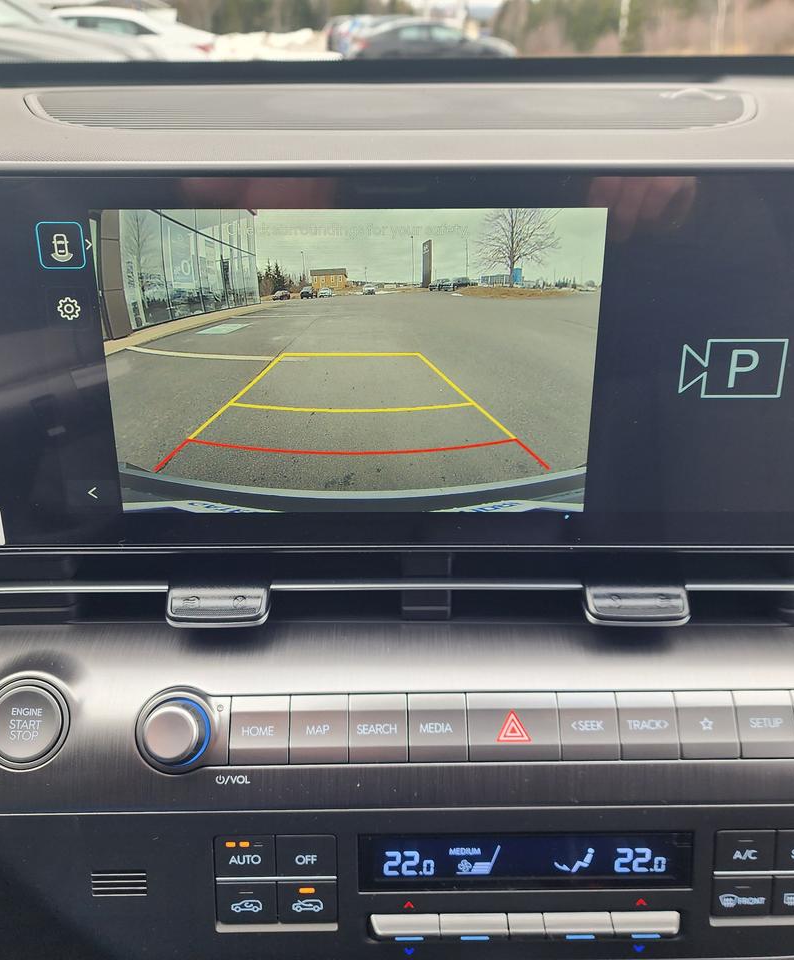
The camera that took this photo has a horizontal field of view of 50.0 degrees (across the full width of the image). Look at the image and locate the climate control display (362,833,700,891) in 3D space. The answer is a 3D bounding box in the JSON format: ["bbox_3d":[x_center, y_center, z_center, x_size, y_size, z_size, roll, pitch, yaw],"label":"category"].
[{"bbox_3d":[0.047,0.140,0.311,0.121,0.022,0.008,0,6,0],"label":"climate control display"}]

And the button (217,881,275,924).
[{"bbox_3d":[-0.055,0.154,0.310,0.021,0.016,0.010,0,6,0],"label":"button"}]

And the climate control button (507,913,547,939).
[{"bbox_3d":[0.047,0.162,0.309,0.014,0.010,0.011,0,6,0],"label":"climate control button"}]

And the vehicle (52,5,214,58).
[{"bbox_3d":[-5.500,-7.393,14.756,4.680,1.450,1.820,-9,29,-16],"label":"vehicle"}]

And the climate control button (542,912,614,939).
[{"bbox_3d":[0.071,0.173,0.331,0.028,0.011,0.009,1,8,0],"label":"climate control button"}]

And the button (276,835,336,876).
[{"bbox_3d":[-0.036,0.147,0.333,0.024,0.017,0.006,1,8,0],"label":"button"}]

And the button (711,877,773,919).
[{"bbox_3d":[0.136,0.164,0.335,0.024,0.017,0.006,1,8,0],"label":"button"}]

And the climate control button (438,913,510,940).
[{"bbox_3d":[0.028,0.162,0.309,0.025,0.011,0.011,0,6,0],"label":"climate control button"}]

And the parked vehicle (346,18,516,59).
[{"bbox_3d":[1.150,-12.448,24.413,4.680,1.450,1.820,-9,29,-16],"label":"parked vehicle"}]

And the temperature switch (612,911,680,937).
[{"bbox_3d":[0.096,0.173,0.331,0.027,0.011,0.009,1,8,0],"label":"temperature switch"}]

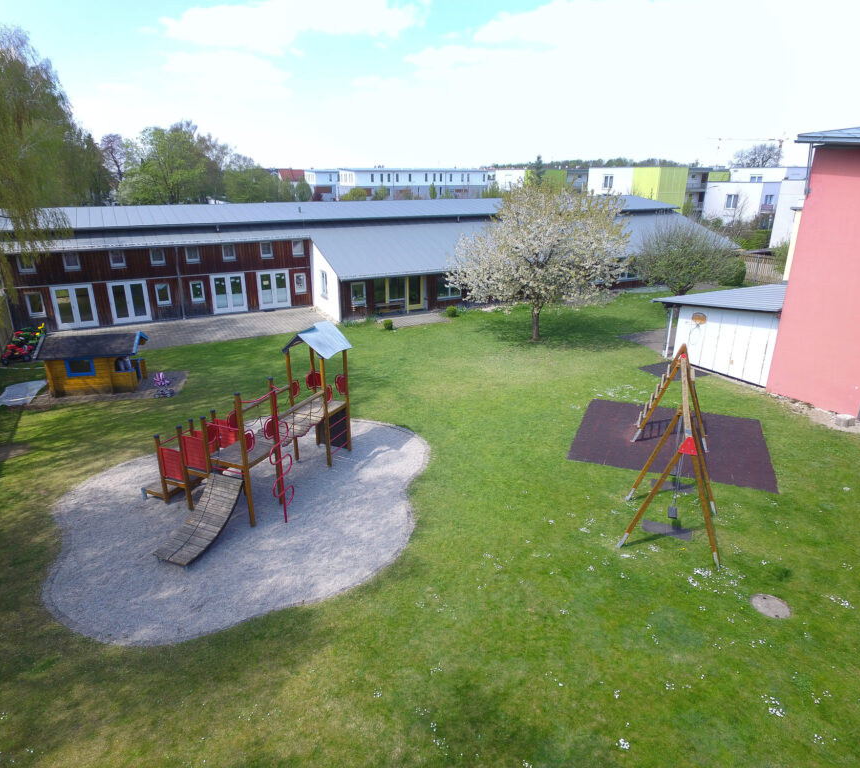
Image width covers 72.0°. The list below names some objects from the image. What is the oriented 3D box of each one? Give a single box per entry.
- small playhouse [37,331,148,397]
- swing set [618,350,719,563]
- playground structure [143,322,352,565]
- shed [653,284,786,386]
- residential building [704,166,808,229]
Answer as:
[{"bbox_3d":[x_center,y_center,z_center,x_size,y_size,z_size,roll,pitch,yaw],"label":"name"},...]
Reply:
[{"bbox_3d":[-11.801,-0.816,21.001,3.090,1.990,1.880,-3,20,-9],"label":"small playhouse"},{"bbox_3d":[6.613,1.286,15.858,2.150,3.080,7.300,7,21,20],"label":"swing set"},{"bbox_3d":[-4.474,0.838,14.106,3.900,3.600,6.200,9,22,23],"label":"playground structure"},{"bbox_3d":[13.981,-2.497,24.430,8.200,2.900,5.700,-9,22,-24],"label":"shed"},{"bbox_3d":[48.552,-27.509,86.398,10.500,8.500,9.800,-9,22,-22],"label":"residential building"}]

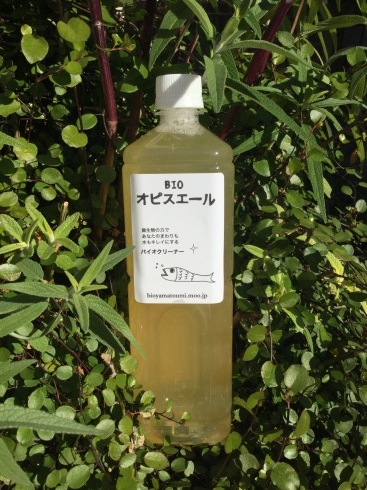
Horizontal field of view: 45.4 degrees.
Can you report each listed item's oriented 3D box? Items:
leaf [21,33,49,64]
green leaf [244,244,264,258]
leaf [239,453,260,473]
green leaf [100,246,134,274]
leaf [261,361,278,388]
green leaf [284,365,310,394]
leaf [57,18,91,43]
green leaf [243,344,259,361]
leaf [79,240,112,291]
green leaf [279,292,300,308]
[{"bbox_3d":[-0.120,-0.159,0.355,0.020,0.024,0.005,6,3,-23],"label":"leaf"},{"bbox_3d":[0.056,0.005,0.345,0.017,0.005,0.007,33,69,19],"label":"green leaf"},{"bbox_3d":[0.049,0.161,0.325,0.013,0.005,0.014,-30,51,-19],"label":"leaf"},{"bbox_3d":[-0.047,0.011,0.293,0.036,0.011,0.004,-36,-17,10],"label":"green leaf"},{"bbox_3d":[0.072,0.107,0.365,0.014,0.024,0.005,-13,-23,4],"label":"leaf"},{"bbox_3d":[0.094,0.112,0.365,0.022,0.026,0.006,-11,-20,12],"label":"green leaf"},{"bbox_3d":[-0.083,-0.163,0.332,0.026,0.019,0.006,12,-20,0],"label":"leaf"},{"bbox_3d":[0.057,0.091,0.370,0.019,0.005,0.011,-41,68,-12],"label":"green leaf"},{"bbox_3d":[-0.057,0.014,0.288,0.009,0.041,0.004,42,13,27],"label":"leaf"},{"bbox_3d":[0.089,0.047,0.370,0.020,0.013,0.005,-24,-24,-5],"label":"green leaf"}]

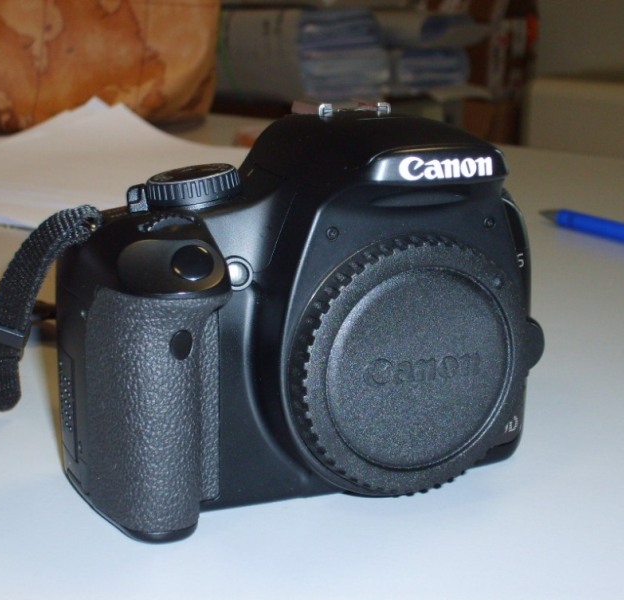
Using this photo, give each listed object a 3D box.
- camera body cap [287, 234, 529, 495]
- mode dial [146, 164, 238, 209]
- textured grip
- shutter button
[{"bbox_3d":[0.026,0.017,0.360,0.065,0.065,0.010,-5,13,-22],"label":"camera body cap"},{"bbox_3d":[-0.031,-0.030,0.369,0.024,0.006,0.024,-16,16,-19],"label":"mode dial"},{"bbox_3d":[-0.037,0.025,0.346,0.032,0.060,0.026,-5,13,-22],"label":"textured grip"},{"bbox_3d":[-0.029,-0.009,0.340,0.010,0.003,0.010,3,58,-5],"label":"shutter button"}]

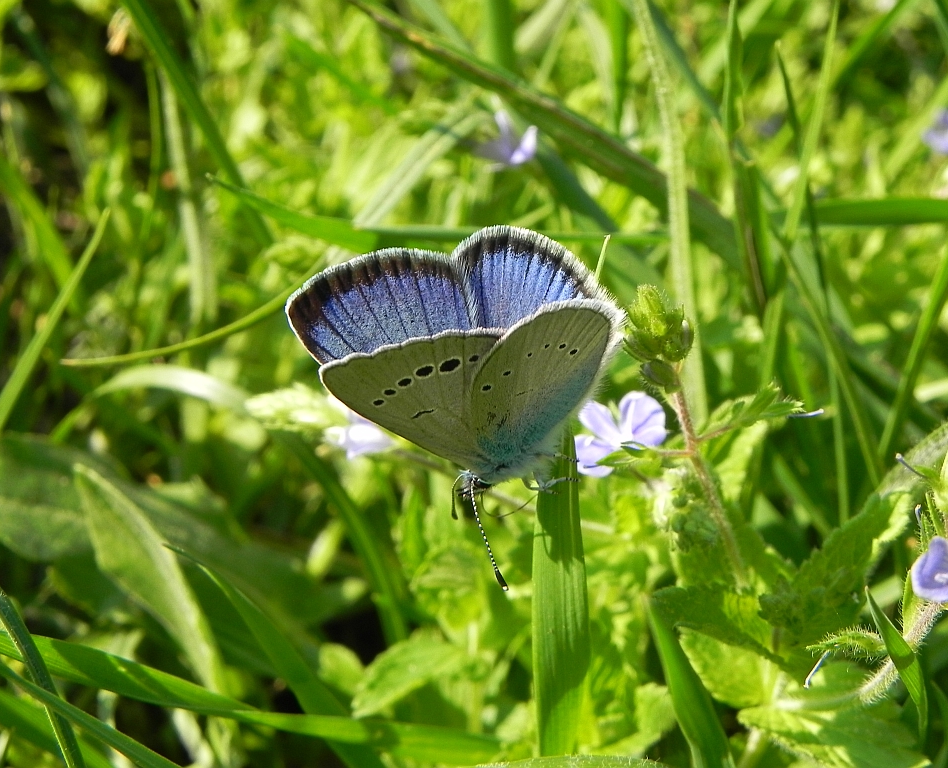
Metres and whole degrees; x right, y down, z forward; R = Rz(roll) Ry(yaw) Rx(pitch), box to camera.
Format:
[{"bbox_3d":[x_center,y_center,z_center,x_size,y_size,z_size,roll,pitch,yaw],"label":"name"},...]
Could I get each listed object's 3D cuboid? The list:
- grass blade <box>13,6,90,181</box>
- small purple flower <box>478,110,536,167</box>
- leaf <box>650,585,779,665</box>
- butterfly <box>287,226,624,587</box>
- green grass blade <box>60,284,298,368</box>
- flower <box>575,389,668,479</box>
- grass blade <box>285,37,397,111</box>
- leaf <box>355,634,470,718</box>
[{"bbox_3d":[-0.077,-0.053,0.280,0.004,0.003,0.035,-22,81,-26],"label":"grass blade"},{"bbox_3d":[0.005,-0.039,0.245,0.009,0.008,0.007,-27,43,-33],"label":"small purple flower"},{"bbox_3d":[0.023,0.023,0.150,0.013,0.005,0.007,-3,35,-5],"label":"leaf"},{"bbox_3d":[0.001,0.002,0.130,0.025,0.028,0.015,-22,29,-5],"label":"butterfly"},{"bbox_3d":[-0.028,-0.005,0.146,0.027,0.004,0.002,-23,35,-29],"label":"green grass blade"},{"bbox_3d":[0.015,0.005,0.155,0.009,0.009,0.005,-18,39,-24],"label":"flower"},{"bbox_3d":[-0.025,-0.058,0.290,0.026,0.003,0.004,36,49,14],"label":"grass blade"},{"bbox_3d":[-0.007,0.033,0.175,0.013,0.005,0.009,-20,41,-16],"label":"leaf"}]

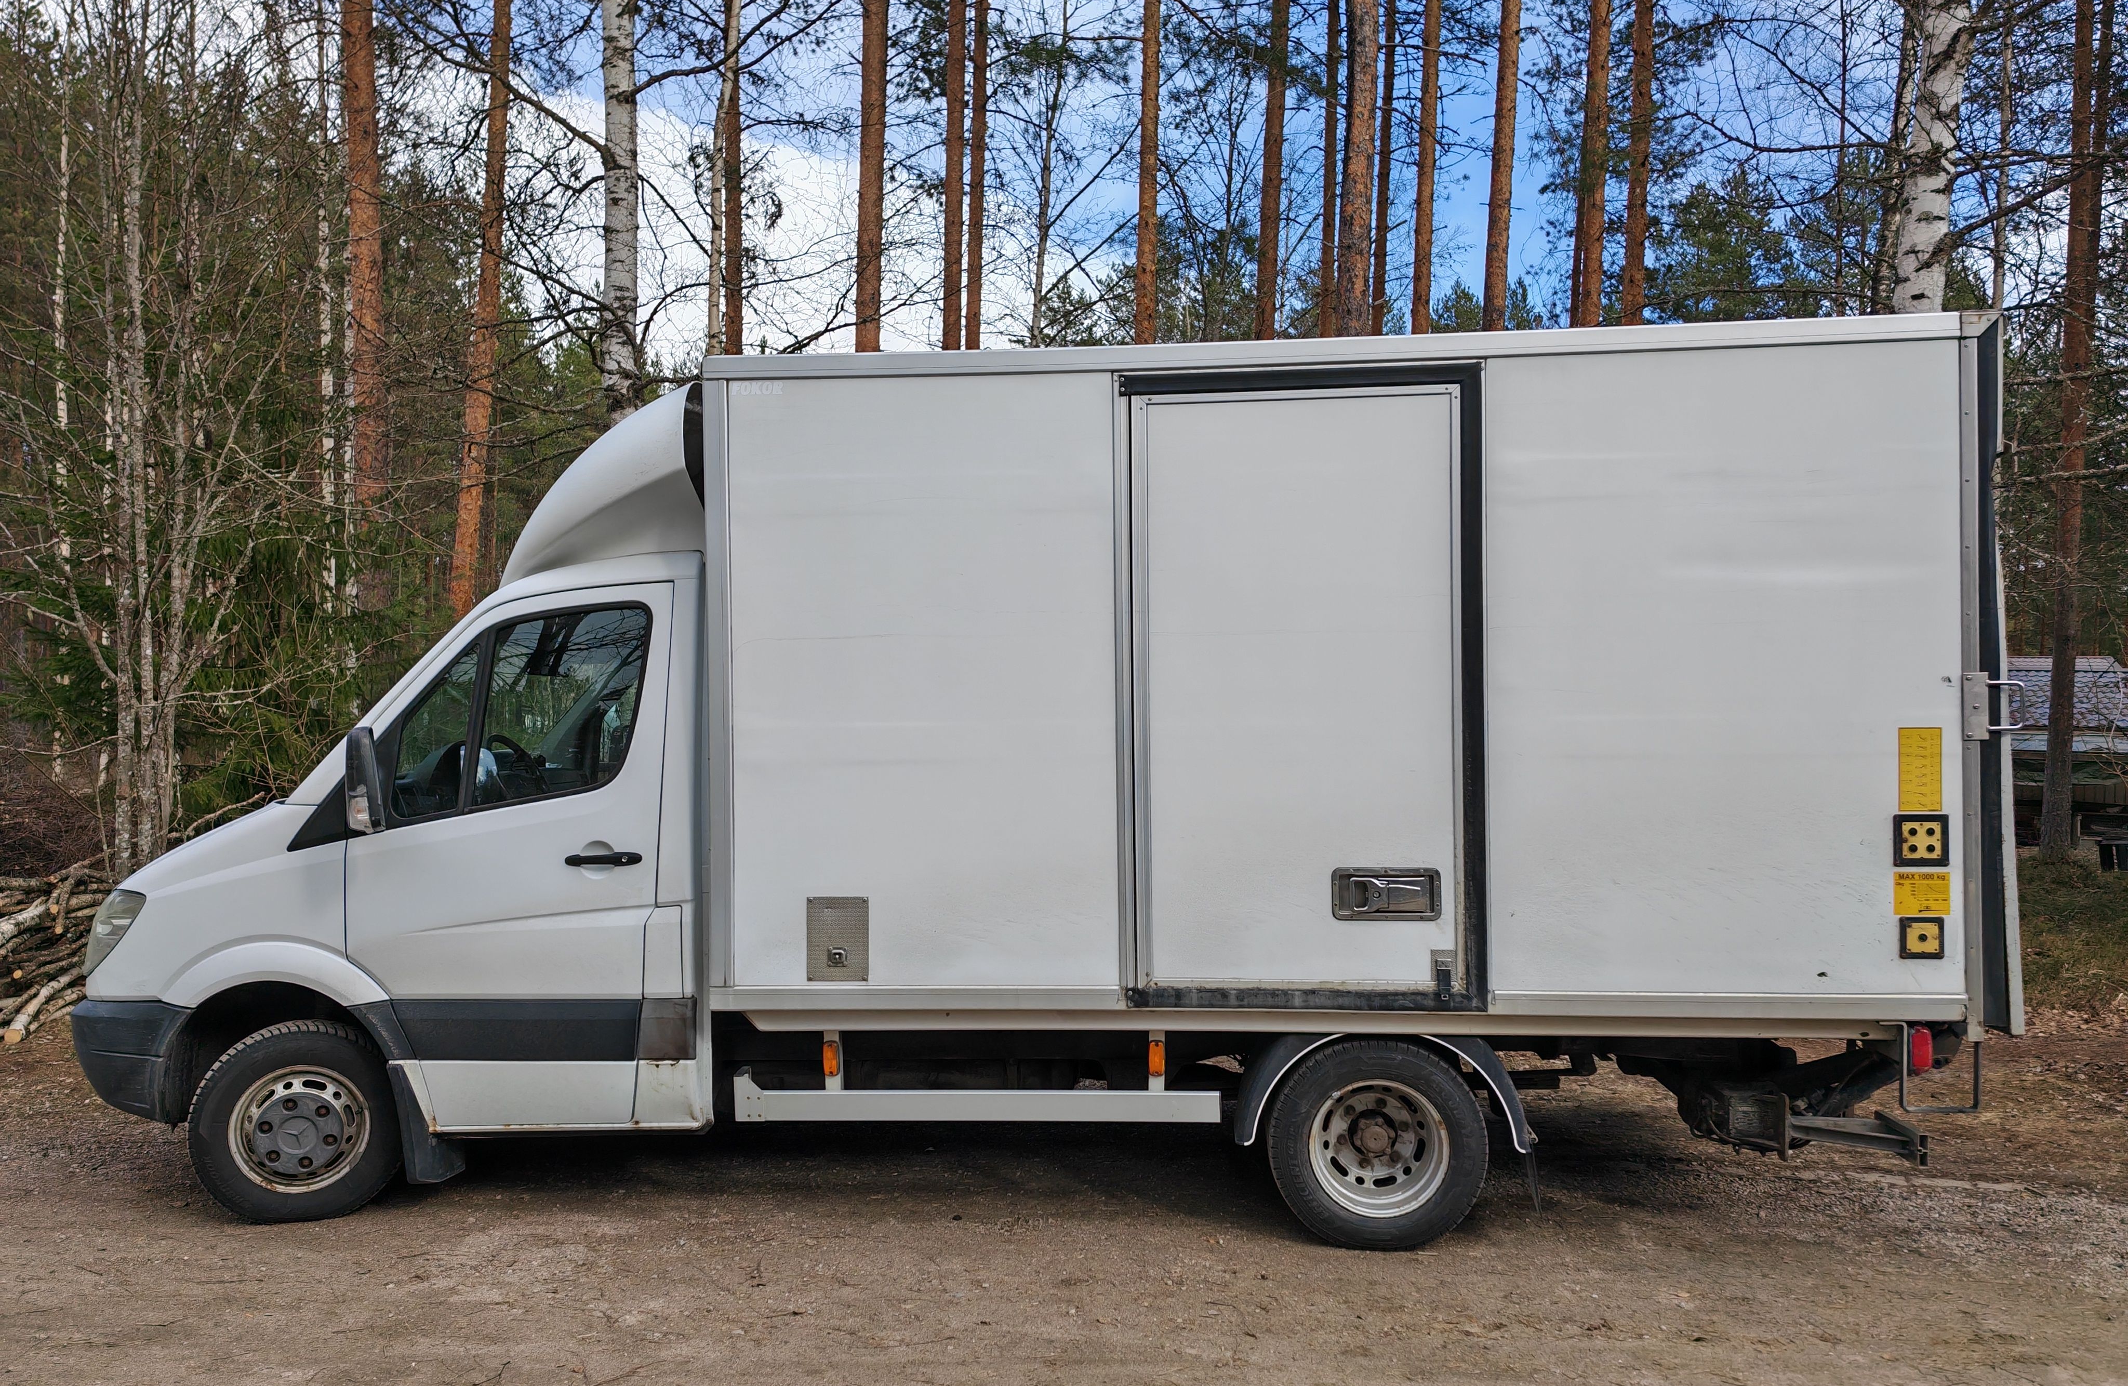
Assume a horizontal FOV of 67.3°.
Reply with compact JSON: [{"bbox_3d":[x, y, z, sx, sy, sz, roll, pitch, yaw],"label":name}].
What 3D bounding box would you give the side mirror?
[{"bbox_3d":[-2.295,0.287,5.253,0.110,0.350,0.200,-1,0,6],"label":"side mirror"}]

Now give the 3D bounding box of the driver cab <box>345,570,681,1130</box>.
[{"bbox_3d":[-1.745,0.505,6.302,1.200,1.920,1.930,-1,0,6],"label":"driver cab"}]

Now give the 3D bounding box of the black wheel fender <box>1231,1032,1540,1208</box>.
[{"bbox_3d":[1.046,1.338,5.266,0.950,0.600,0.460,-1,0,6],"label":"black wheel fender"}]

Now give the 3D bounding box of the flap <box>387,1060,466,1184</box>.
[{"bbox_3d":[-2.189,1.456,5.516,0.140,0.430,0.280,-1,0,6],"label":"flap"}]

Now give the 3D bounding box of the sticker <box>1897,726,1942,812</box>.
[{"bbox_3d":[2.544,0.228,4.745,0.122,0.245,0.005,-1,0,6],"label":"sticker"}]

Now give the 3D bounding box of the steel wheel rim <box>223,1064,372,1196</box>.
[{"bbox_3d":[-2.631,1.488,5.504,0.445,0.445,0.170,-1,0,-26],"label":"steel wheel rim"}]

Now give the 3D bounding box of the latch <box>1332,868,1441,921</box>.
[{"bbox_3d":[0.993,0.619,4.924,0.330,0.160,0.055,-1,0,6],"label":"latch"}]

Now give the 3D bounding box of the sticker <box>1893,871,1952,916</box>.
[{"bbox_3d":[2.549,0.597,4.745,0.160,0.122,0.005,-1,0,6],"label":"sticker"}]

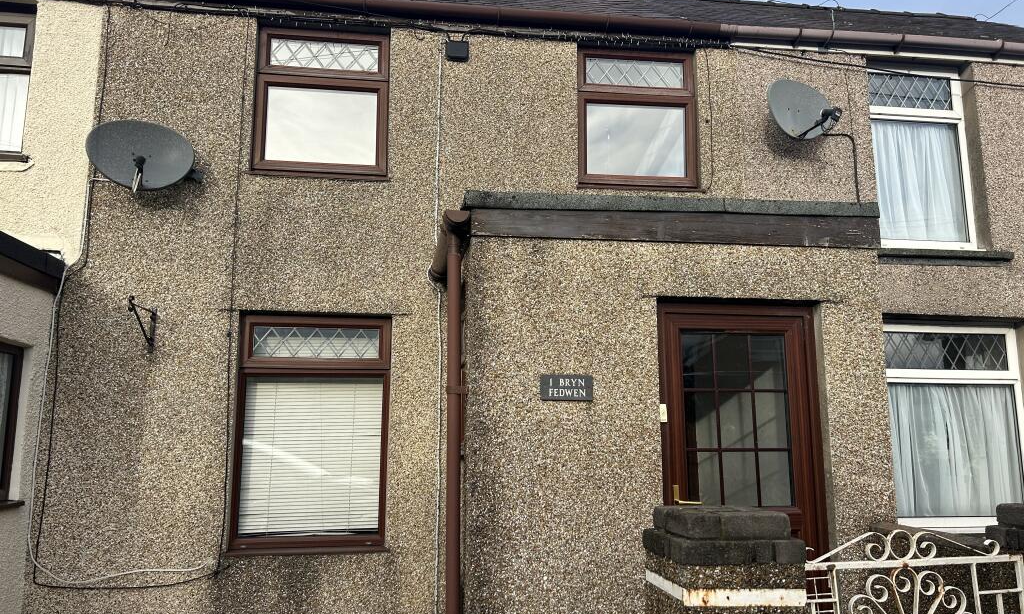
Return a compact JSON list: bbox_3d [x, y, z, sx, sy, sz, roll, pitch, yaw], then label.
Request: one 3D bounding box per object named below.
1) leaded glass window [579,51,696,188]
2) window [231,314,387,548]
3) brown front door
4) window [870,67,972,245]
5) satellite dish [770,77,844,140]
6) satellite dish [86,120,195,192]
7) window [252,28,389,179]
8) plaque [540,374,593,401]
[{"bbox_3d":[0.926,-1.399,5.765,0.920,1.090,0.100,1,-9,-7],"label":"leaded glass window"},{"bbox_3d":[-1.327,0.835,5.141,0.990,1.555,0.100,1,-9,-7],"label":"window"},{"bbox_3d":[1.204,1.021,4.045,0.910,2.050,0.100,1,-9,-7],"label":"brown front door"},{"bbox_3d":[3.195,-1.158,6.116,0.900,1.450,0.100,1,-9,-7],"label":"window"},{"bbox_3d":[2.124,-1.433,5.444,0.610,0.520,0.460,4,-10,-27],"label":"satellite dish"},{"bbox_3d":[-2.328,-0.986,4.832,0.620,0.520,0.460,4,-10,-27],"label":"satellite dish"},{"bbox_3d":[-1.345,-1.444,5.495,0.930,1.090,0.100,1,-9,-7],"label":"window"},{"bbox_3d":[0.279,0.410,3.885,0.266,0.131,0.015,1,-9,-7],"label":"plaque"}]

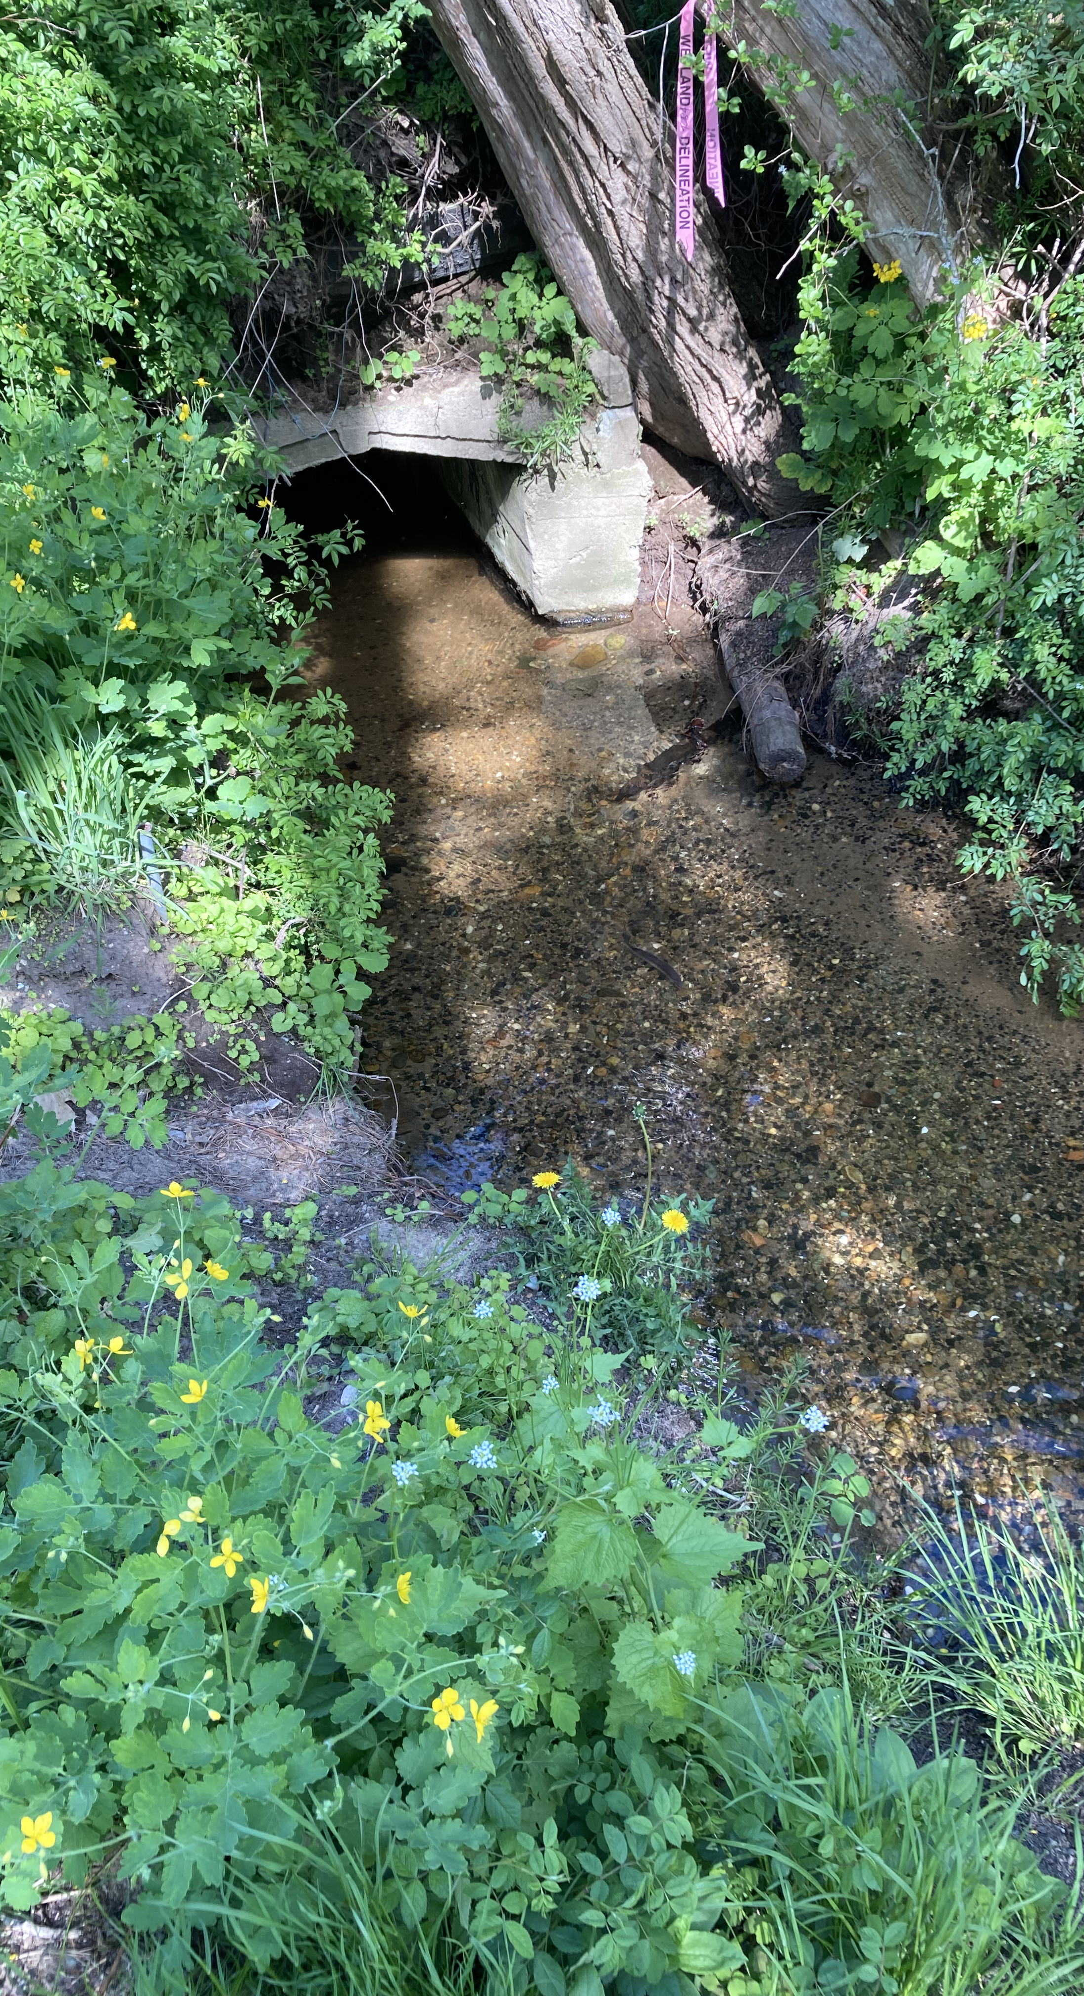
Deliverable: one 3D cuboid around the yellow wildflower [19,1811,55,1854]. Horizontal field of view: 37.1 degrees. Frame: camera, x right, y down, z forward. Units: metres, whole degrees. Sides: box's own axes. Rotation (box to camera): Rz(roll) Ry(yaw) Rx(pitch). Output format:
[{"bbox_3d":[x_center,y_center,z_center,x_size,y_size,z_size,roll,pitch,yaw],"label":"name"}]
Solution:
[{"bbox_3d":[-0.319,0.527,1.020,0.024,0.012,0.027,-10,63,-22],"label":"yellow wildflower"}]

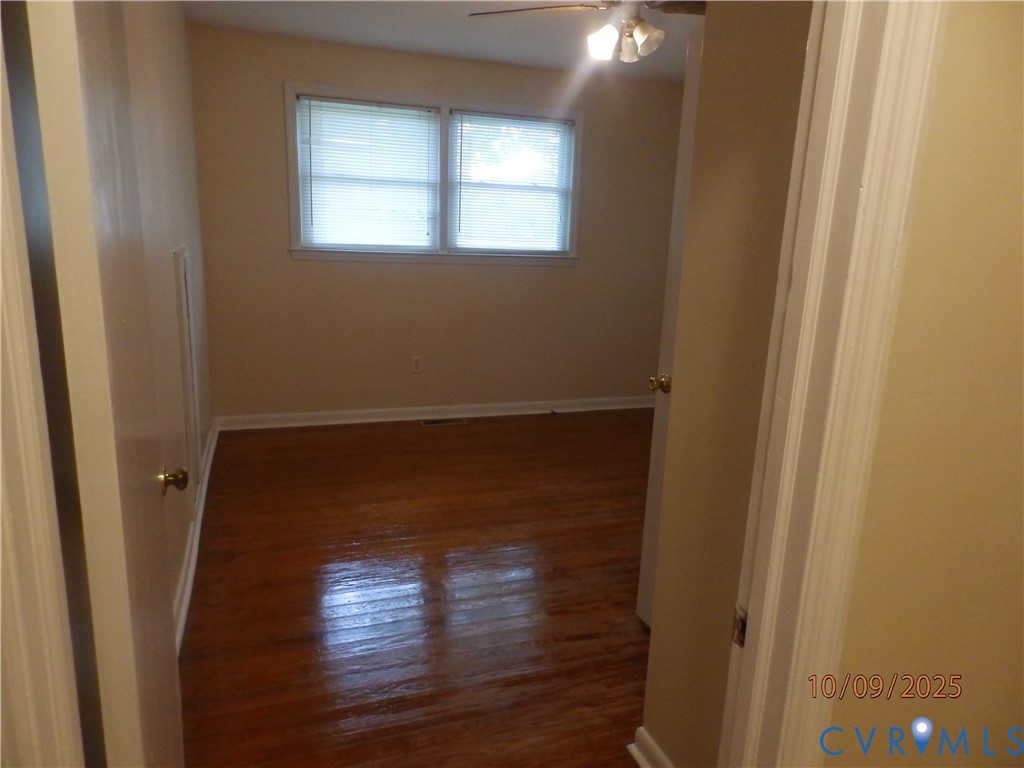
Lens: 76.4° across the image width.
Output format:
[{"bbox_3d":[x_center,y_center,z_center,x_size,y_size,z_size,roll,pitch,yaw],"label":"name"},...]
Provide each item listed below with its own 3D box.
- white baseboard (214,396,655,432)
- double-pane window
[{"bbox_3d":[-0.341,0.212,4.862,3.400,0.095,0.030,-2,15,-18],"label":"white baseboard"},{"bbox_3d":[-0.454,-1.368,4.442,1.980,1.000,0.100,-2,15,-18],"label":"double-pane window"}]

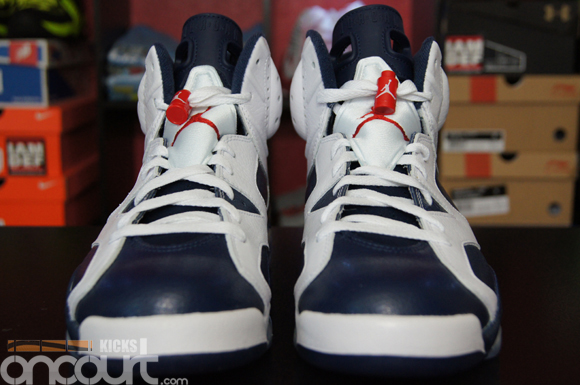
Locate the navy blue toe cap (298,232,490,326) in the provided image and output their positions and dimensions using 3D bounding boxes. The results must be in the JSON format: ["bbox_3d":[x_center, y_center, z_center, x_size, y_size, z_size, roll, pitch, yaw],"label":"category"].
[{"bbox_3d":[0.051,0.046,0.418,0.094,0.043,0.084,0,10,0],"label":"navy blue toe cap"}]

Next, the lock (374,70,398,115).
[{"bbox_3d":[0.056,-0.059,0.488,0.013,0.026,0.013,5,-16,6],"label":"lock"}]

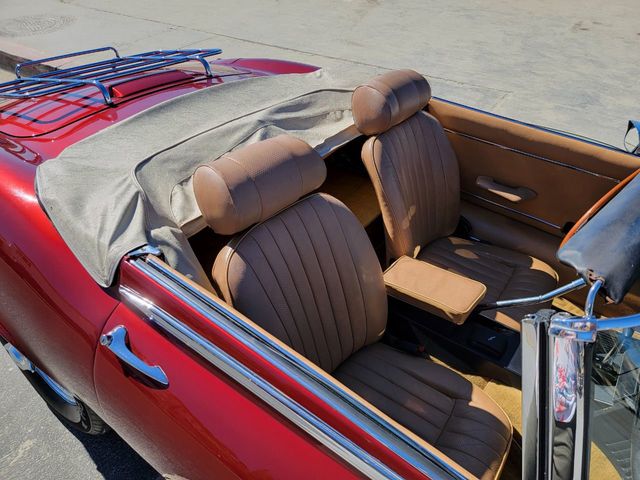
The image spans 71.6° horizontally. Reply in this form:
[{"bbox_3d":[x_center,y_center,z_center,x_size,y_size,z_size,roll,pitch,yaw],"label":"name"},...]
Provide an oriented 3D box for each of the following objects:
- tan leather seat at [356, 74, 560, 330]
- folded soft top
[{"bbox_3d":[0.474,-0.082,1.483,0.762,0.772,0.525,26,42,28],"label":"tan leather seat"},{"bbox_3d":[-0.175,-0.362,1.381,0.597,0.216,1.360,26,42,28],"label":"folded soft top"}]

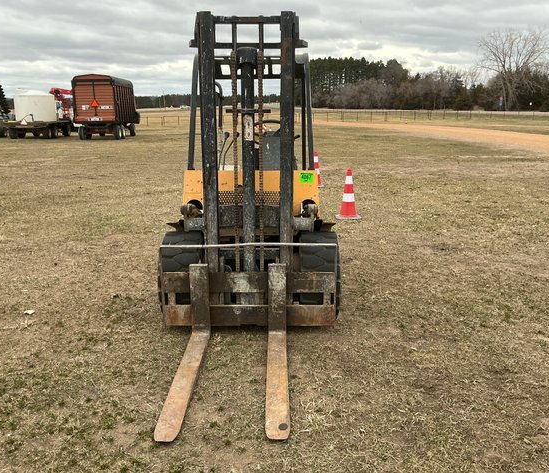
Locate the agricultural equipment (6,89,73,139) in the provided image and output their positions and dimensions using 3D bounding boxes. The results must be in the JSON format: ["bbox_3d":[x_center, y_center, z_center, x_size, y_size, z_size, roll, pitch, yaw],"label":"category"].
[{"bbox_3d":[-12.850,-6.806,28.194,2.300,2.550,4.900,-2,15,-8],"label":"agricultural equipment"}]

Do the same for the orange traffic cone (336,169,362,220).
[{"bbox_3d":[1.075,-0.601,7.383,0.380,0.720,0.380,0,14,0],"label":"orange traffic cone"}]

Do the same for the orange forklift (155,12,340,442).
[{"bbox_3d":[-0.185,-0.512,4.092,1.400,2.190,3.850,0,14,0],"label":"orange forklift"}]

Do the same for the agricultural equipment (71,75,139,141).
[{"bbox_3d":[-9.050,-7.066,28.023,2.250,3.100,6.100,-2,15,-6],"label":"agricultural equipment"}]

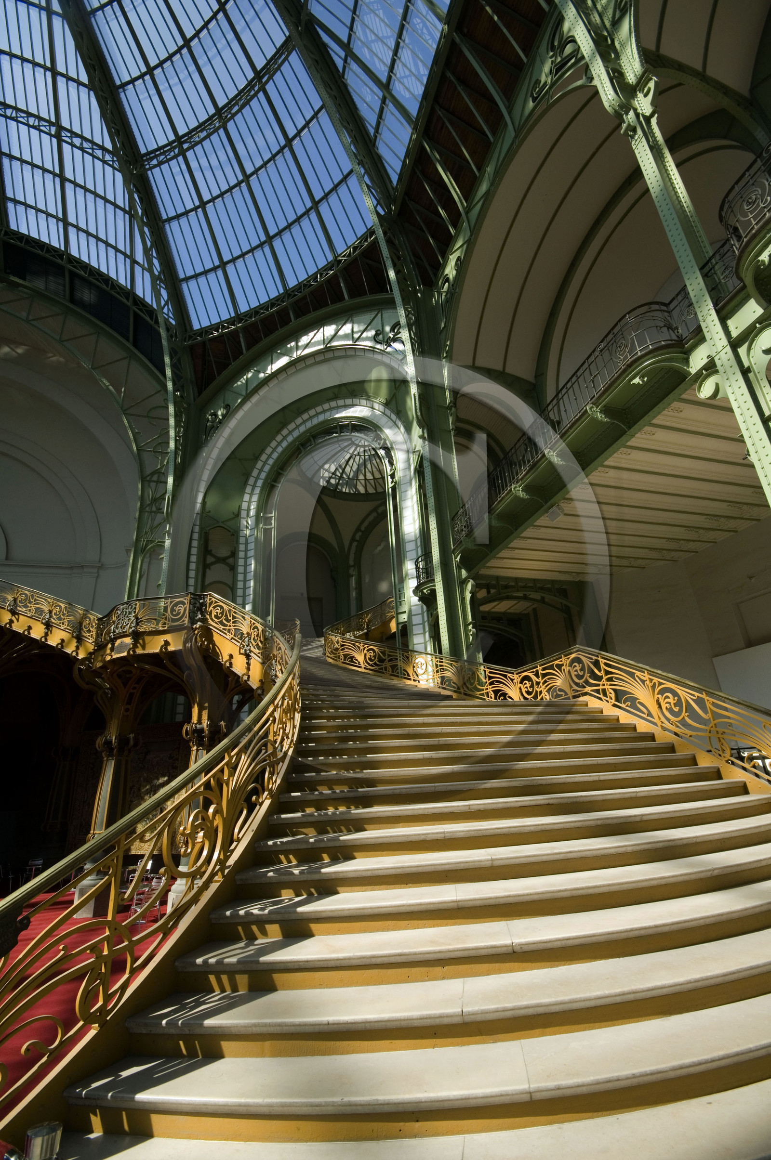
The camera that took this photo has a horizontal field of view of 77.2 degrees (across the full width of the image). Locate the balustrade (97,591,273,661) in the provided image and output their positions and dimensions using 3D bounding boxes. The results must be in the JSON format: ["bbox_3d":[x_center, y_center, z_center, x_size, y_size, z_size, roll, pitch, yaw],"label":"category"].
[{"bbox_3d":[-5.680,1.600,13.100,6.900,2.500,0.950,-13,-25,22],"label":"balustrade"}]

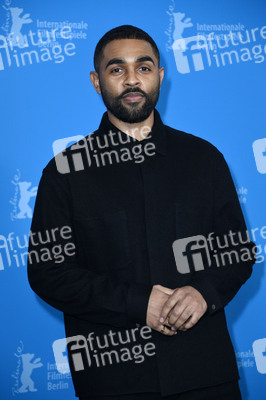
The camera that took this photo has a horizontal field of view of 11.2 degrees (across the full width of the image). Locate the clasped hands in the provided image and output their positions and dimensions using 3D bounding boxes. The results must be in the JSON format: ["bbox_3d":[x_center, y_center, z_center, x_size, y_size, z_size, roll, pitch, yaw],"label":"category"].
[{"bbox_3d":[0.101,0.251,3.080,0.137,0.118,0.100,-2,0,-12],"label":"clasped hands"}]

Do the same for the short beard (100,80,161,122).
[{"bbox_3d":[-0.007,-0.235,3.230,0.140,0.100,0.100,-2,-2,-7],"label":"short beard"}]

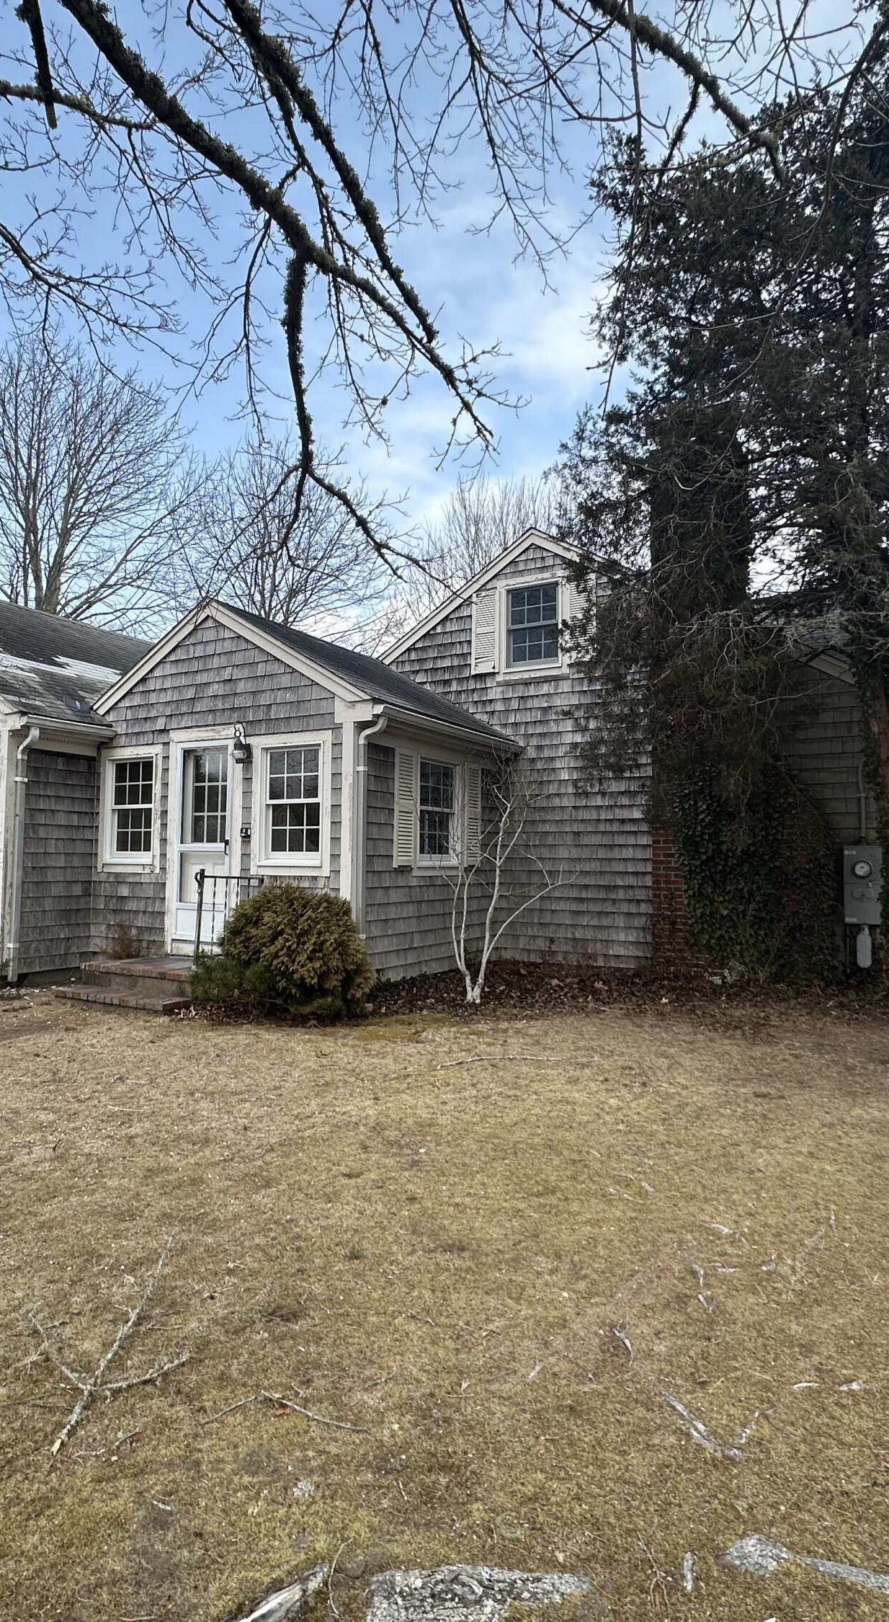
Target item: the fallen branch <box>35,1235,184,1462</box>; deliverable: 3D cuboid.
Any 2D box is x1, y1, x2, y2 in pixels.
[{"bbox_3d":[-1.026,1.530,2.686,0.566,0.110,1.207,1,-4,-6],"label":"fallen branch"}]

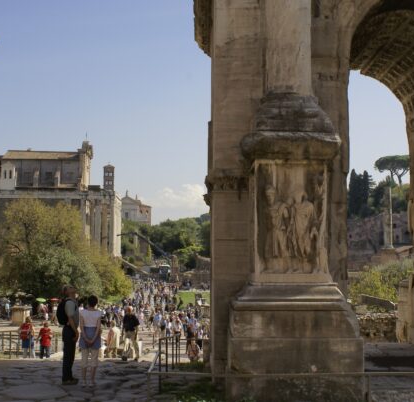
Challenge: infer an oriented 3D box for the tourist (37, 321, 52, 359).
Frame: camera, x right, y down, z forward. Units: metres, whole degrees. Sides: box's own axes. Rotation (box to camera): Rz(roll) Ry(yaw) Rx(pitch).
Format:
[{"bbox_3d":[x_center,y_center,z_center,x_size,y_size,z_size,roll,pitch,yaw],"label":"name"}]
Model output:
[{"bbox_3d":[-5.944,5.111,25.644,0.500,1.317,0.340,0,-5,5],"label":"tourist"}]

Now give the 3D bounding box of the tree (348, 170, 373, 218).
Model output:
[{"bbox_3d":[60.516,-2.592,276.361,10.000,19.017,9.000,0,-5,0],"label":"tree"}]

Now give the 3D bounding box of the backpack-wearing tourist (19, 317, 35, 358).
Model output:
[{"bbox_3d":[-6.569,5.011,25.653,0.560,1.553,0.460,0,-5,5],"label":"backpack-wearing tourist"}]

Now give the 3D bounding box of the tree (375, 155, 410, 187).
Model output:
[{"bbox_3d":[80.438,-12.310,302.343,16.000,15.648,14.000,0,-5,0],"label":"tree"}]

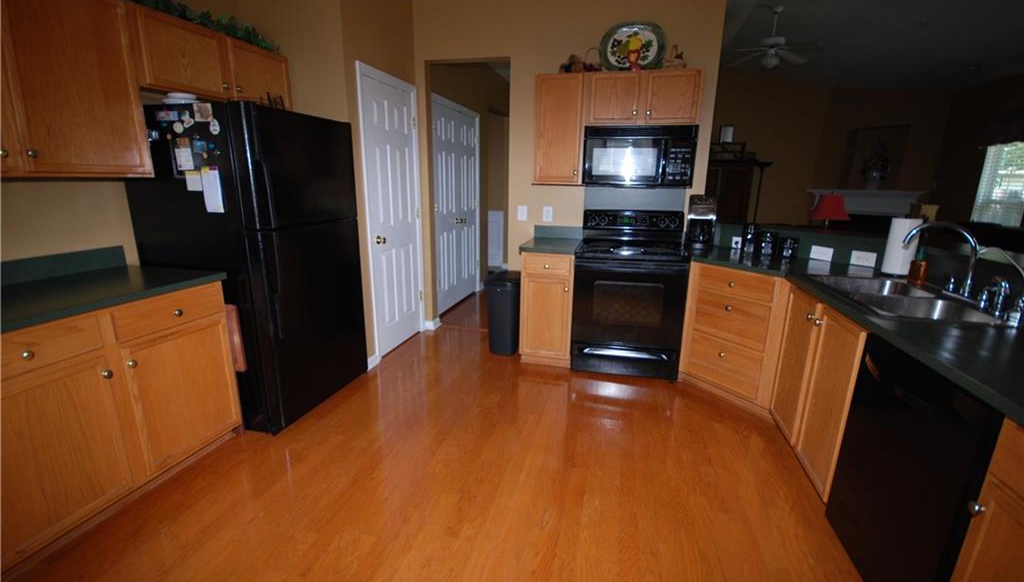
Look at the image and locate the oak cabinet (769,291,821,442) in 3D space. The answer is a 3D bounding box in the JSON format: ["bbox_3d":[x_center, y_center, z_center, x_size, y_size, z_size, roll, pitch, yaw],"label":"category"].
[{"bbox_3d":[1.739,0.425,2.169,0.600,0.826,0.410,5,15,13],"label":"oak cabinet"}]

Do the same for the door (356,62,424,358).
[{"bbox_3d":[-0.922,-0.544,3.399,0.060,2.090,0.770,5,14,15],"label":"door"}]

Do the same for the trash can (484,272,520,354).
[{"bbox_3d":[-0.066,0.182,3.547,0.260,0.630,0.310,2,14,3],"label":"trash can"}]

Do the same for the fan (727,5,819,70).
[{"bbox_3d":[3.219,-3.098,5.213,1.140,0.710,1.140,5,14,15],"label":"fan"}]

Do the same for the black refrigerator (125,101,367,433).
[{"bbox_3d":[-1.524,-0.159,2.628,0.780,1.715,0.780,5,15,13],"label":"black refrigerator"}]

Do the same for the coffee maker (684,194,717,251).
[{"bbox_3d":[1.335,-0.471,3.021,0.190,0.370,0.250,7,15,24],"label":"coffee maker"}]

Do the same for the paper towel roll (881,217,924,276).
[{"bbox_3d":[1.990,-0.218,2.183,0.122,0.295,0.122,-7,16,-29],"label":"paper towel roll"}]

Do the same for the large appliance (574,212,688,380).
[{"bbox_3d":[0.883,0.005,3.223,0.757,1.165,0.645,5,14,15],"label":"large appliance"}]

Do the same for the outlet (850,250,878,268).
[{"bbox_3d":[2.025,-0.185,2.454,0.012,0.073,0.117,-8,17,-30],"label":"outlet"}]

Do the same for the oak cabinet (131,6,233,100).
[{"bbox_3d":[-1.754,-1.167,2.151,0.320,0.370,0.510,5,14,15],"label":"oak cabinet"}]

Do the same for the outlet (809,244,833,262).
[{"bbox_3d":[1.910,-0.229,2.629,0.012,0.076,0.120,-7,16,-29],"label":"outlet"}]

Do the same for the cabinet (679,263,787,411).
[{"bbox_3d":[1.597,0.252,2.826,0.600,0.826,0.600,-8,17,-30],"label":"cabinet"}]

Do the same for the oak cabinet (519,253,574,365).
[{"bbox_3d":[0.327,0.097,3.432,0.385,0.876,0.610,5,15,13],"label":"oak cabinet"}]

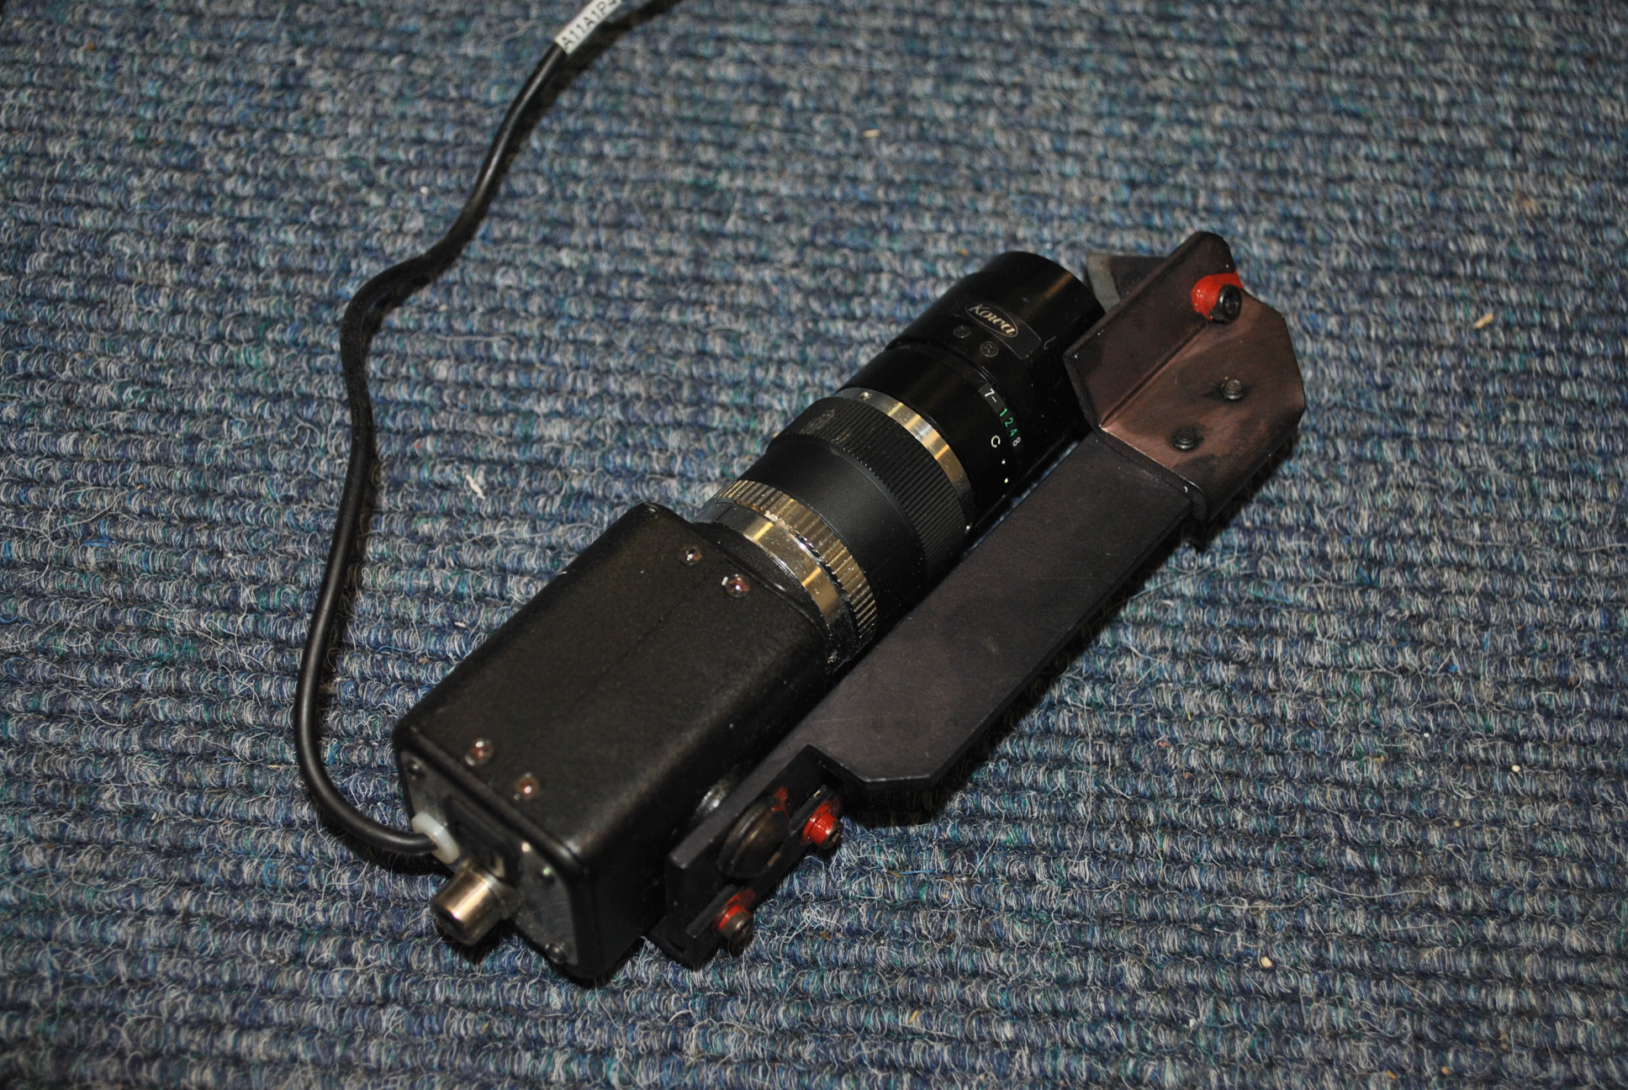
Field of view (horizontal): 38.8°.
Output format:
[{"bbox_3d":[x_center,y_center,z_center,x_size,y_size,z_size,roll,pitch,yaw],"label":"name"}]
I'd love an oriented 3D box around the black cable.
[{"bbox_3d":[-0.067,-0.028,0.392,0.033,0.018,0.173,6,60,-2],"label":"black cable"}]

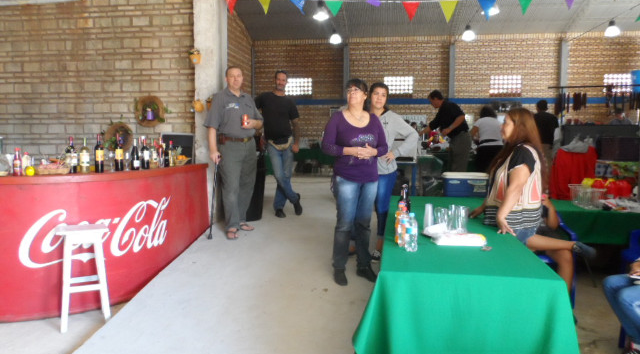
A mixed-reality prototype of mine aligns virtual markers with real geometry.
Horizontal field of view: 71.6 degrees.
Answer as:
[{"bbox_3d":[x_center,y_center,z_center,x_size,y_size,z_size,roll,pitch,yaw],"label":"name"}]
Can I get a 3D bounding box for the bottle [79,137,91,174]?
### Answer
[{"bbox_3d":[-1.982,-0.180,3.761,0.078,0.300,0.078,-3,7,-28],"label":"bottle"}]

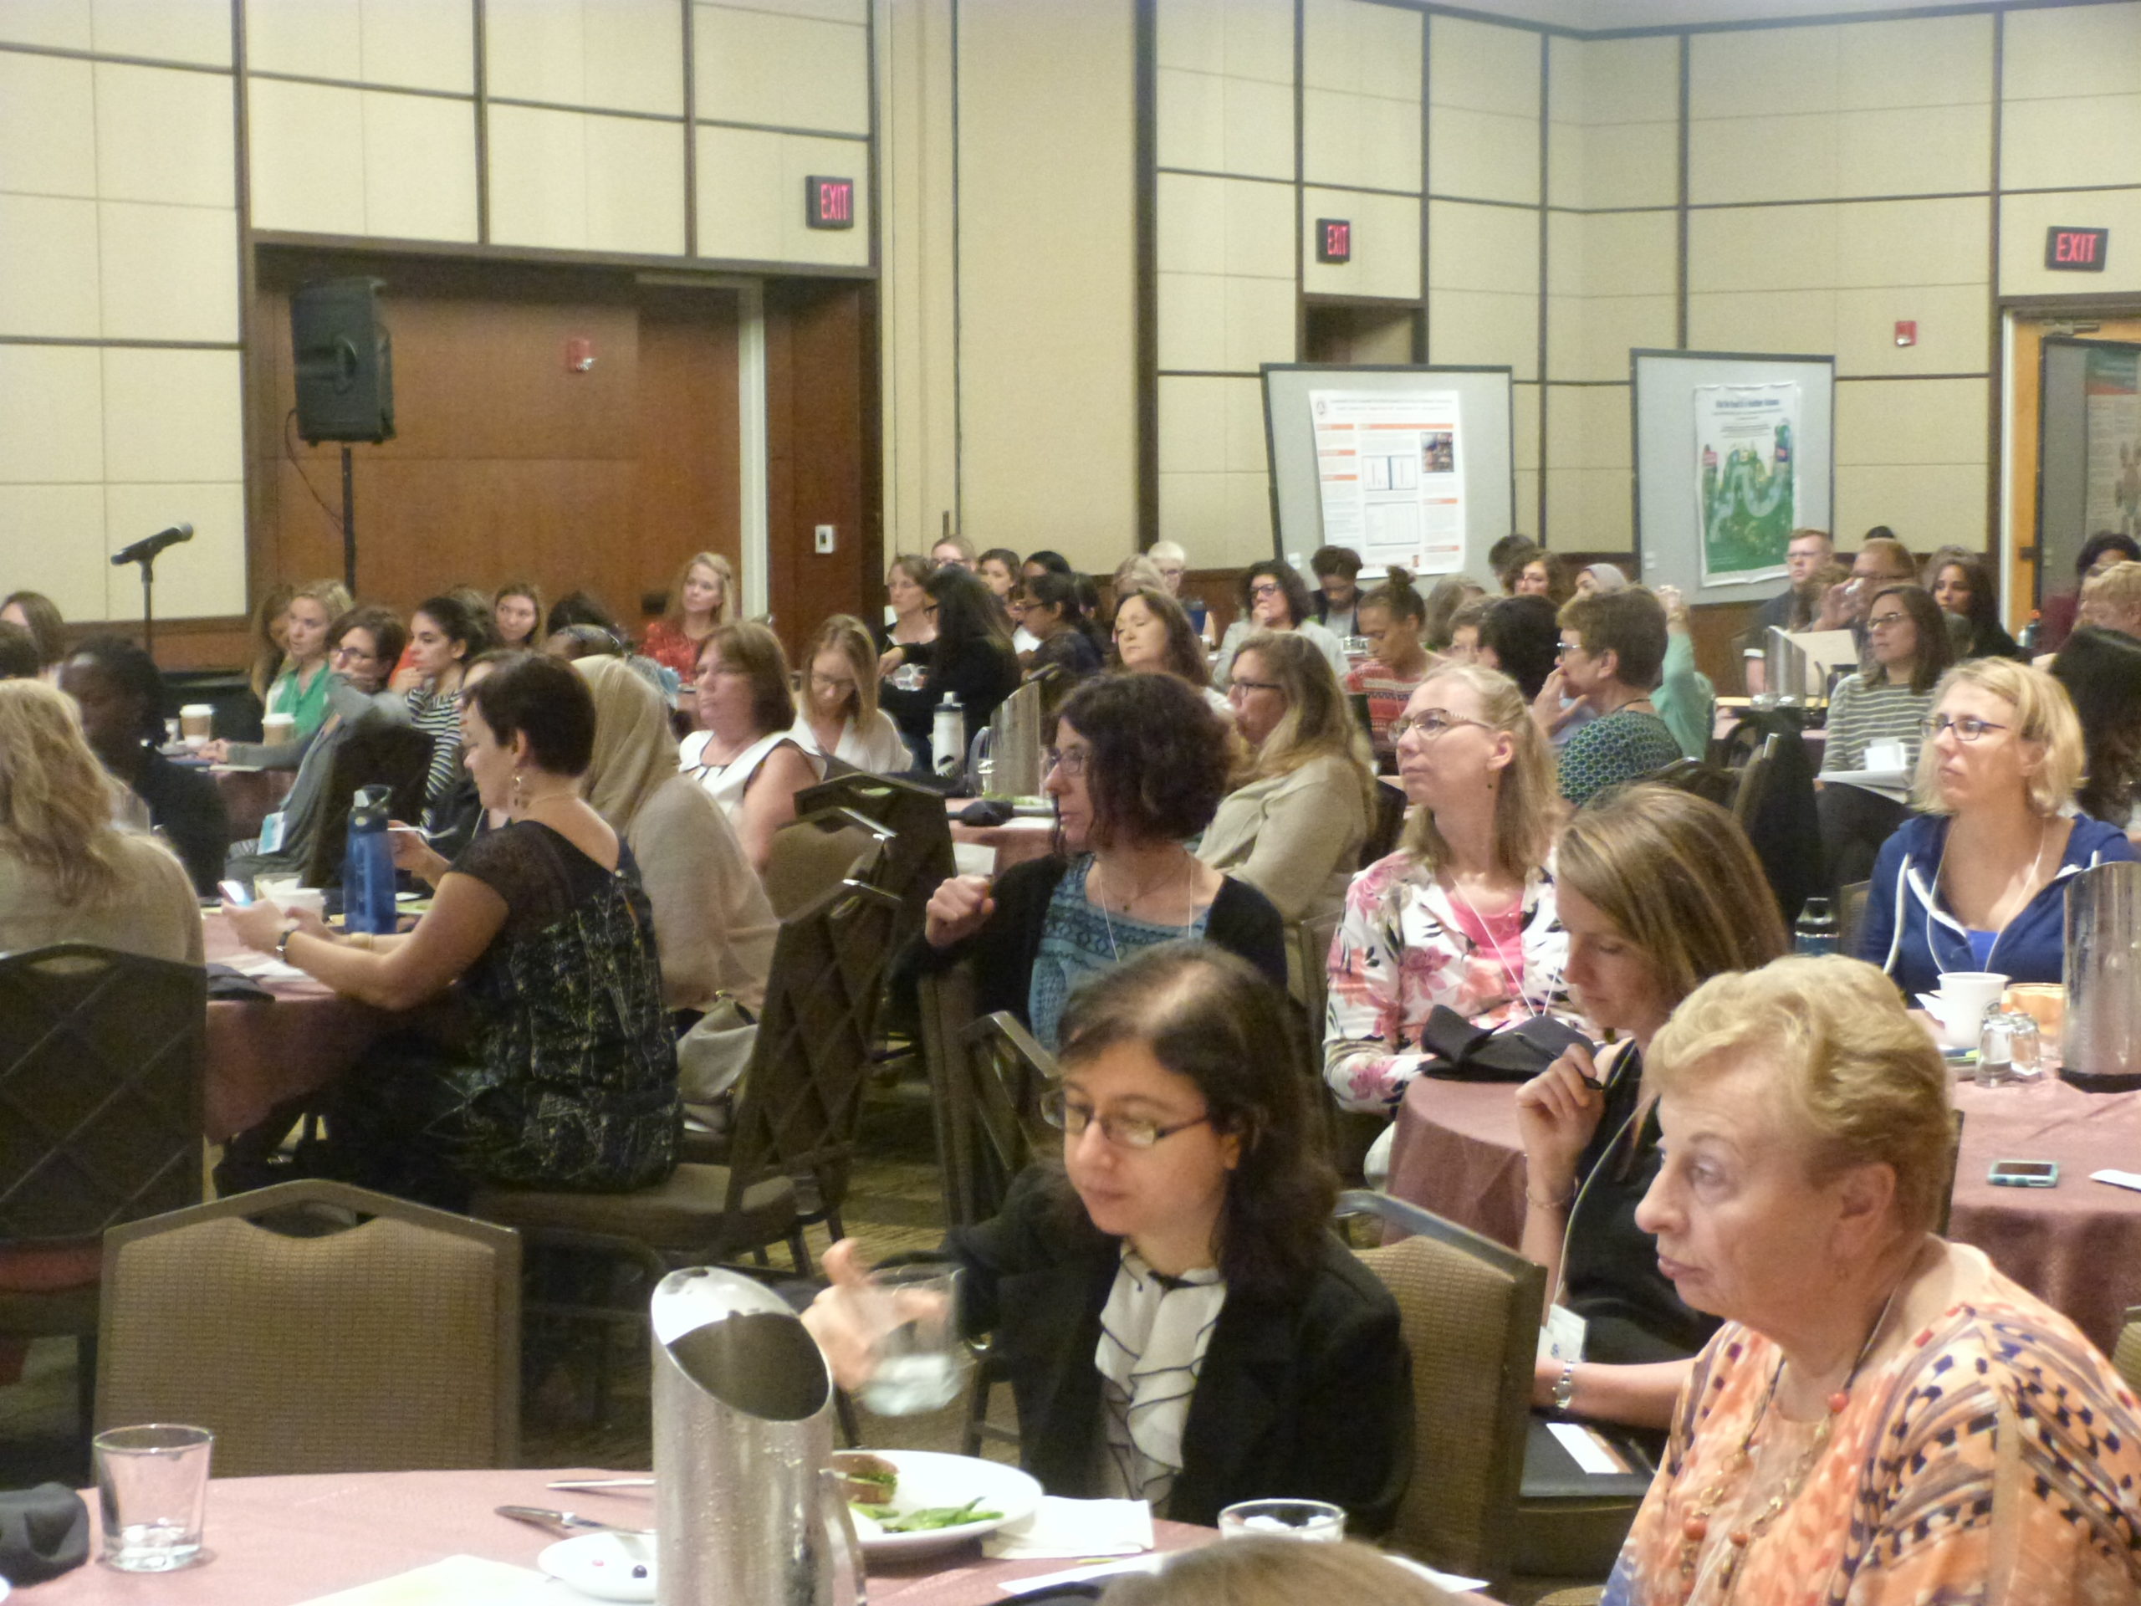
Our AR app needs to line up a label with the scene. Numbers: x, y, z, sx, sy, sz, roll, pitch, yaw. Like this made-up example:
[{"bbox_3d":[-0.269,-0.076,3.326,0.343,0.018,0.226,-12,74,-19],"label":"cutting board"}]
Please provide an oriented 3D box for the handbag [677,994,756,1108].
[{"bbox_3d":[-0.591,0.421,7.642,0.270,0.210,0.140,1,4,14],"label":"handbag"}]

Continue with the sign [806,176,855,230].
[{"bbox_3d":[-1.079,-2.678,19.913,0.050,0.225,0.330,2,5,31],"label":"sign"}]

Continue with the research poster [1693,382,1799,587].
[{"bbox_3d":[3.160,-1.488,20.800,0.020,0.914,1.180,0,4,32],"label":"research poster"}]

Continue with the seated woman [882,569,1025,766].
[{"bbox_3d":[-0.482,-0.089,13.467,0.720,1.270,0.470,3,5,37],"label":"seated woman"}]

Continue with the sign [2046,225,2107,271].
[{"bbox_3d":[5.110,-2.807,22.600,0.315,0.220,0.060,7,8,34],"label":"sign"}]

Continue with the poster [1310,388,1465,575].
[{"bbox_3d":[1.517,-1.521,21.200,1.020,0.890,0.020,-4,1,-43],"label":"poster"}]

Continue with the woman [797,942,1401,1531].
[{"bbox_3d":[0.010,0.703,3.850,0.520,1.190,0.740,2,5,30],"label":"woman"}]

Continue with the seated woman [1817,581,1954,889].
[{"bbox_3d":[2.120,0.031,11.950,0.500,1.220,0.780,3,5,33],"label":"seated woman"}]

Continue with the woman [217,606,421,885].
[{"bbox_3d":[-1.923,0.122,11.418,0.750,1.270,0.500,1,5,23],"label":"woman"}]

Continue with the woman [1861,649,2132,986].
[{"bbox_3d":[1.420,0.427,6.867,0.500,1.280,0.820,1,4,18],"label":"woman"}]

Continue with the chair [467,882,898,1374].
[{"bbox_3d":[-0.585,0.586,7.291,0.590,0.930,0.440,2,5,25],"label":"chair"}]

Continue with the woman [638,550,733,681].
[{"bbox_3d":[-1.460,-0.271,16.169,0.480,1.270,0.750,2,5,27],"label":"woman"}]

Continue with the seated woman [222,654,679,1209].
[{"bbox_3d":[-0.980,0.427,6.970,0.830,1.270,0.500,2,5,29],"label":"seated woman"}]

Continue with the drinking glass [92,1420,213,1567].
[{"bbox_3d":[-0.705,0.534,3.421,0.090,0.094,0.090,0,4,0],"label":"drinking glass"}]

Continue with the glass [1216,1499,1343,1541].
[{"bbox_3d":[0.149,0.547,3.134,0.089,0.092,0.089,0,5,0],"label":"glass"}]

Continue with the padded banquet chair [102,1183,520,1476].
[{"bbox_3d":[-0.715,0.836,4.070,0.450,0.900,0.580,-1,5,-2],"label":"padded banquet chair"}]

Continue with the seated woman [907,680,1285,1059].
[{"bbox_3d":[0.040,0.462,6.450,0.580,1.260,0.720,0,5,9],"label":"seated woman"}]

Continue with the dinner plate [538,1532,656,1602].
[{"bbox_3d":[-0.303,0.572,3.300,0.180,0.023,0.180,0,5,0],"label":"dinner plate"}]

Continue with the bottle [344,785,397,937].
[{"bbox_3d":[-1.258,0.107,7.976,0.090,0.275,0.090,-2,4,-17],"label":"bottle"}]

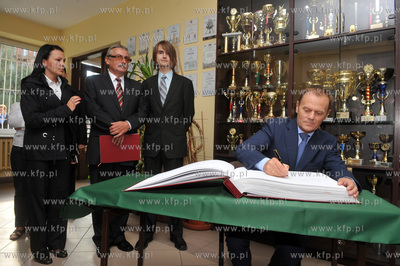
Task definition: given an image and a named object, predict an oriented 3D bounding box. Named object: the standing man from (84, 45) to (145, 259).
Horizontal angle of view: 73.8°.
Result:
[{"bbox_3d":[-0.720,0.135,2.270,0.540,1.760,0.460,1,1,-28],"label":"standing man"}]

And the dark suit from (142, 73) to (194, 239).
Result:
[{"bbox_3d":[-0.280,0.200,2.370,0.460,1.470,0.310,1,0,0],"label":"dark suit"}]

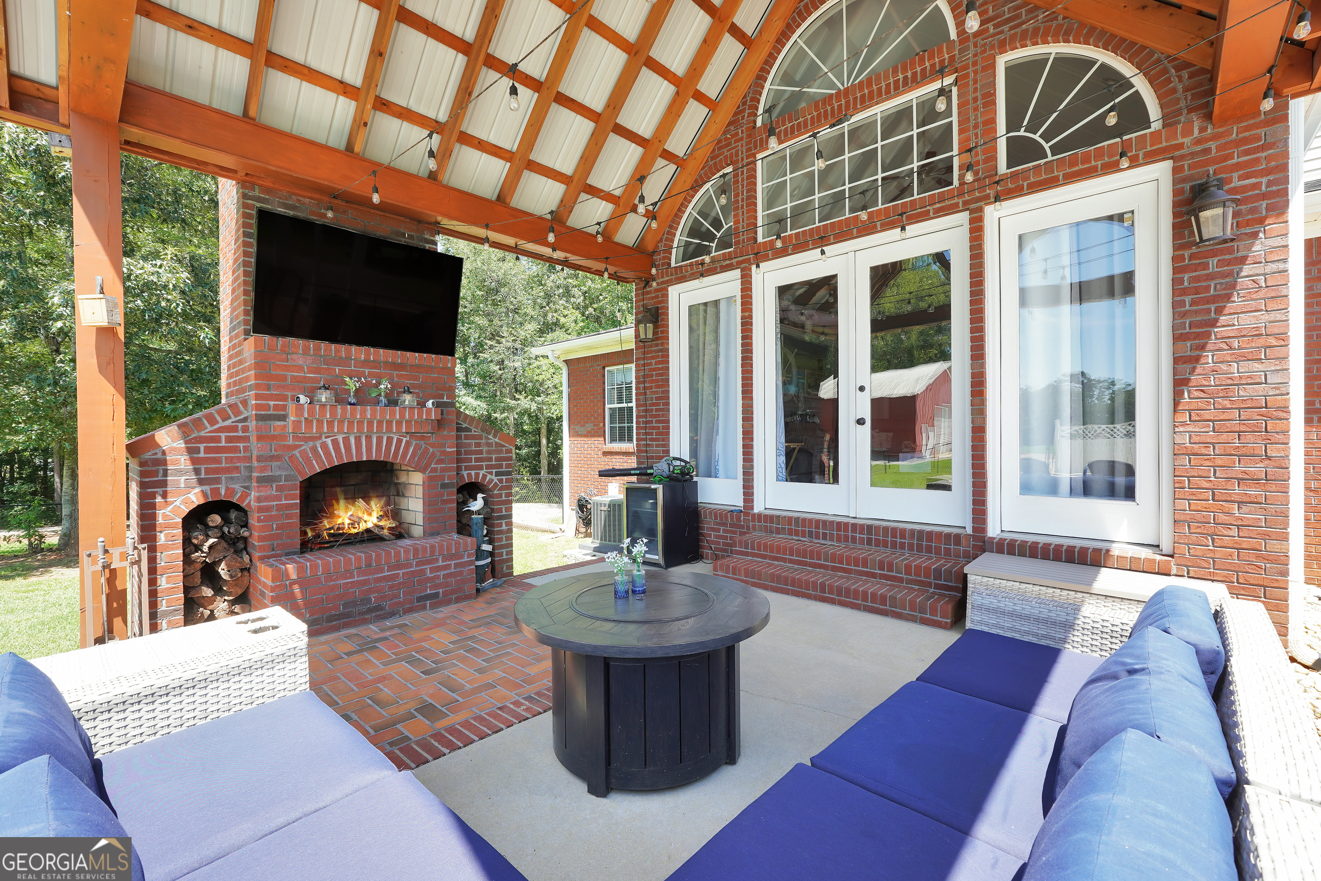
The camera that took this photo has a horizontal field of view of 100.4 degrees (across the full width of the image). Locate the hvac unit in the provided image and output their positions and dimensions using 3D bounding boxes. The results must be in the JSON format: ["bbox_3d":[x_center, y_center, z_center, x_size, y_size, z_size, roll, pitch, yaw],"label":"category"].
[{"bbox_3d":[-0.623,1.391,9.517,0.800,0.770,0.800,0,1,43],"label":"hvac unit"}]

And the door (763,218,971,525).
[{"bbox_3d":[1.734,-0.498,4.973,1.828,2.389,0.100,0,1,43],"label":"door"}]

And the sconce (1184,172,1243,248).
[{"bbox_3d":[3.284,-1.369,3.295,0.230,0.430,0.260,0,1,43],"label":"sconce"}]

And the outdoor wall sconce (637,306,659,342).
[{"bbox_3d":[-0.151,-1.365,6.490,0.230,0.430,0.260,0,1,43],"label":"outdoor wall sconce"}]

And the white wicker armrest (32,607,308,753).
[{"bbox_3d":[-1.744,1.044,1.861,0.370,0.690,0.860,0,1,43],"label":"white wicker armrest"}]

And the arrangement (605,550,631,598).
[{"bbox_3d":[-0.195,0.636,2.613,0.105,0.210,0.105,-1,1,0],"label":"arrangement"}]

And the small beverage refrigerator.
[{"bbox_3d":[0.033,0.894,6.063,0.555,0.870,0.550,0,1,43],"label":"small beverage refrigerator"}]

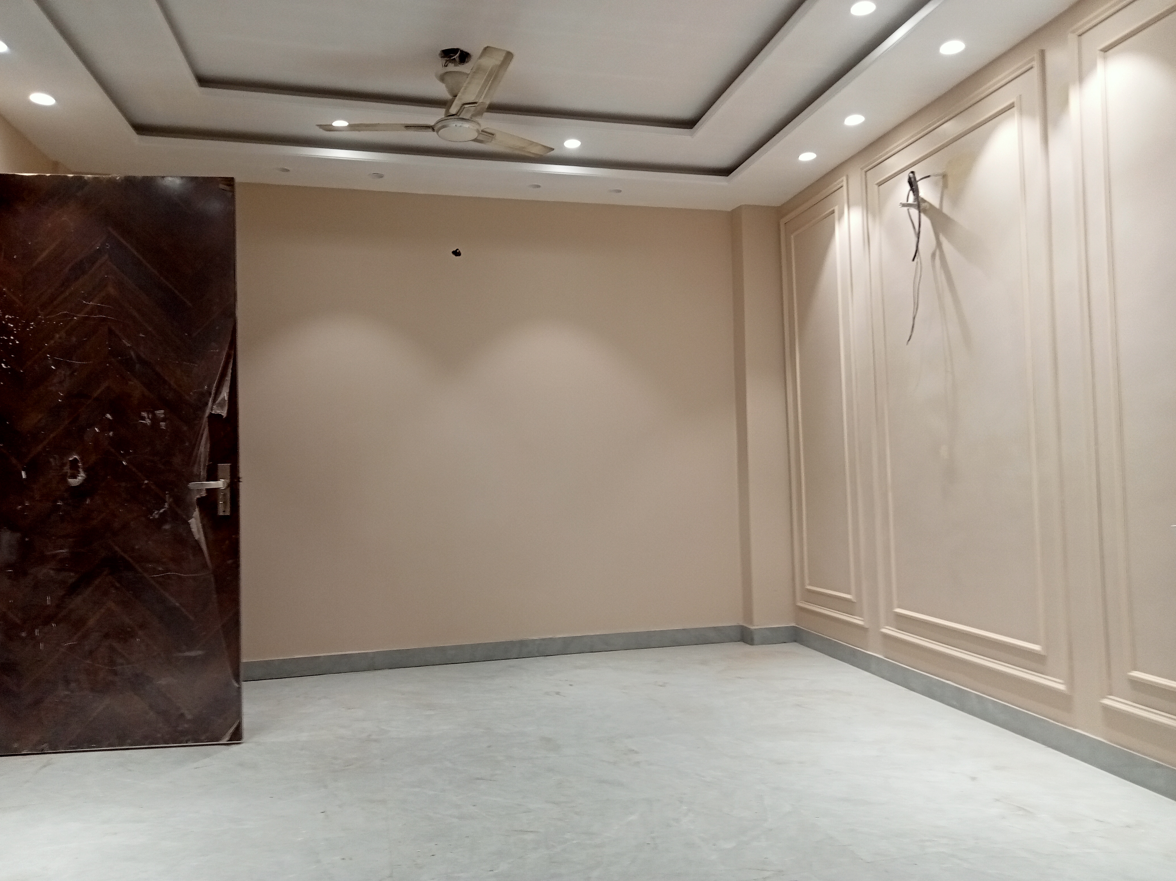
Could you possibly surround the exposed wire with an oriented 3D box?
[{"bbox_3d":[1.365,-0.757,3.937,0.100,0.700,0.100,-1,-2,-12],"label":"exposed wire"}]

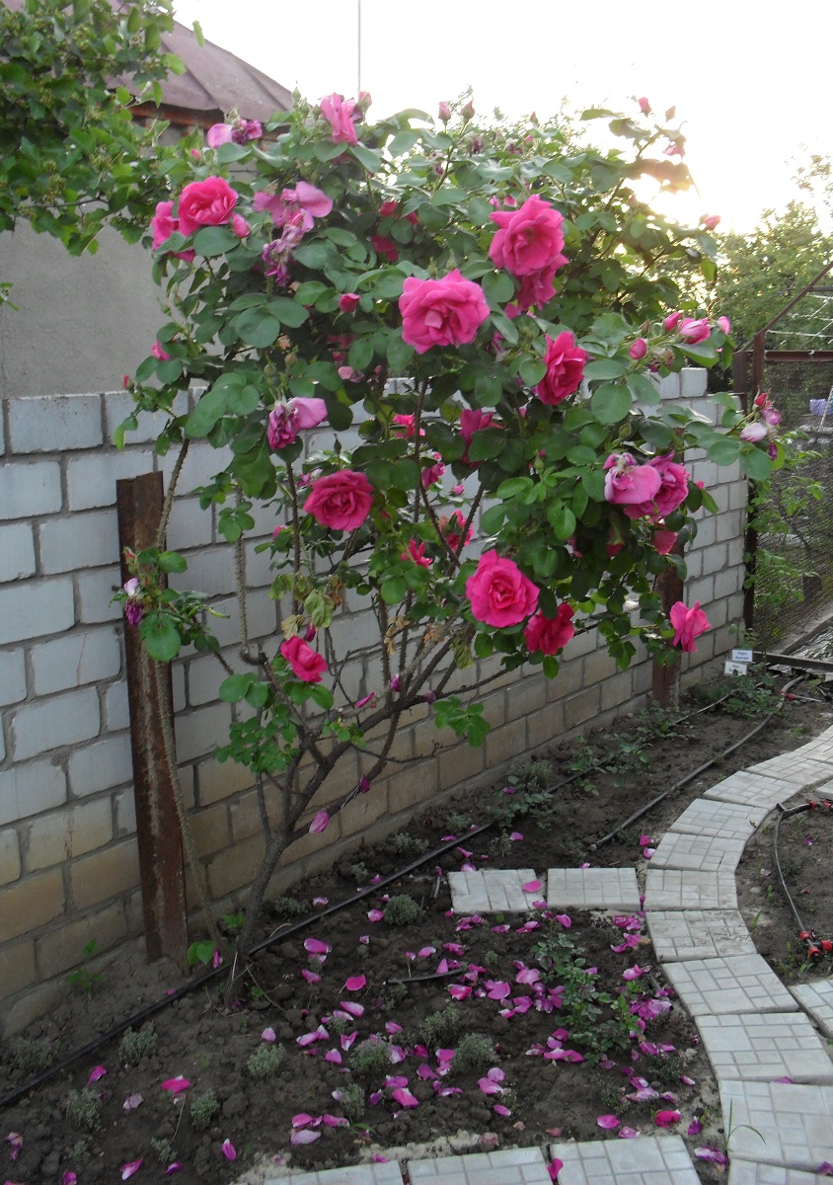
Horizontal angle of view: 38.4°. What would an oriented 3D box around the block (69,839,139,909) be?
[{"bbox_3d":[-0.815,0.709,3.088,0.090,0.121,0.252,8,15,38],"label":"block"}]

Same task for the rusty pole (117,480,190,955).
[{"bbox_3d":[-0.657,0.345,3.021,0.078,1.270,0.078,8,15,38],"label":"rusty pole"}]

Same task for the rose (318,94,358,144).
[{"bbox_3d":[-0.164,-0.988,2.500,0.080,0.105,0.080,-3,11,-6],"label":"rose"}]

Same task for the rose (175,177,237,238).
[{"bbox_3d":[-0.403,-0.740,2.300,0.115,0.108,0.095,-3,12,-9],"label":"rose"}]

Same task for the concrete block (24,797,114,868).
[{"bbox_3d":[-0.906,0.599,3.028,0.110,0.118,0.250,7,14,38],"label":"concrete block"}]

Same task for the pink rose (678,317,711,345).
[{"bbox_3d":[0.499,-0.470,2.150,0.058,0.048,0.052,1,12,13],"label":"pink rose"}]

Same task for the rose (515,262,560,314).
[{"bbox_3d":[0.249,-0.633,2.450,0.105,0.117,0.085,-4,11,-12],"label":"rose"}]

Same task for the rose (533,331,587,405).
[{"bbox_3d":[0.274,-0.420,2.250,0.105,0.132,0.075,-8,13,-31],"label":"rose"}]

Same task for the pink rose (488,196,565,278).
[{"bbox_3d":[0.207,-0.670,2.250,0.138,0.148,0.085,0,11,9],"label":"pink rose"}]

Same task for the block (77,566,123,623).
[{"bbox_3d":[-0.795,-0.020,3.077,0.110,0.118,0.250,7,14,38],"label":"block"}]

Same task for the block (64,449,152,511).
[{"bbox_3d":[-0.796,-0.289,2.988,0.120,0.125,0.254,8,14,38],"label":"block"}]

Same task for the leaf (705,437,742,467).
[{"bbox_3d":[0.601,-0.276,2.350,0.068,0.052,0.014,-20,-23,-16],"label":"leaf"}]

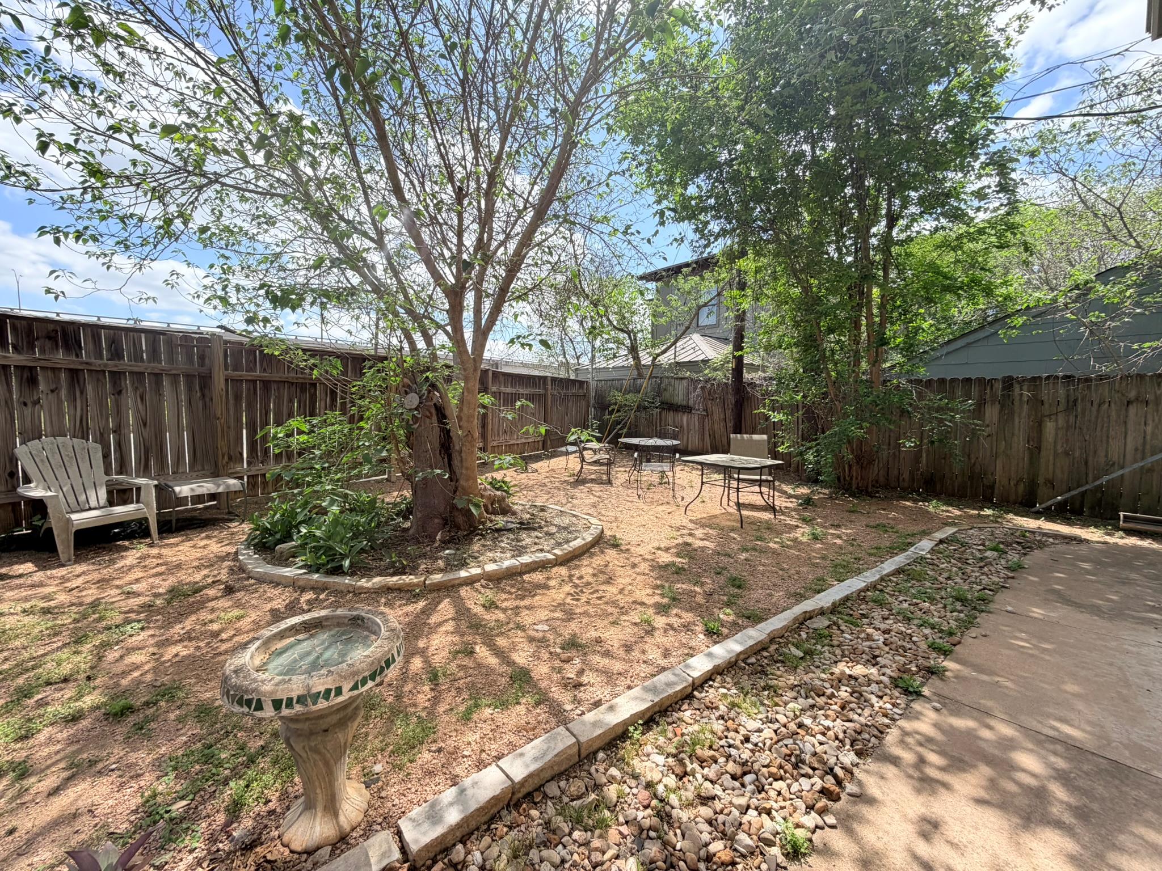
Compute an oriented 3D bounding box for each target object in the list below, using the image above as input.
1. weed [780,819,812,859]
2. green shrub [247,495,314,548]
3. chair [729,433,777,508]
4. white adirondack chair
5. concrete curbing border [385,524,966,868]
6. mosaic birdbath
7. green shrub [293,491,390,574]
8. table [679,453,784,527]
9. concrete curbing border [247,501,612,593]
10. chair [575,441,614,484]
[{"bbox_3d":[0.678,1.272,1.497,0.080,0.055,0.075,-2,4,-25],"label":"weed"},{"bbox_3d":[-2.646,0.760,4.251,0.550,0.360,0.450,-2,4,-32],"label":"green shrub"},{"bbox_3d":[2.413,0.486,6.631,0.600,0.940,0.690,1,4,20],"label":"chair"},{"bbox_3d":[-4.222,0.486,3.969,0.820,0.930,0.720,1,4,17],"label":"white adirondack chair"},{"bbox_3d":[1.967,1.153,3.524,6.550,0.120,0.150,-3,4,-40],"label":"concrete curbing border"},{"bbox_3d":[-0.836,0.953,1.527,0.505,0.590,0.505,0,3,0],"label":"mosaic birdbath"},{"bbox_3d":[-1.935,0.780,3.892,0.680,0.420,0.600,-2,4,-27],"label":"green shrub"},{"bbox_3d":[1.864,0.654,5.819,0.890,0.695,0.890,-3,5,-42],"label":"table"},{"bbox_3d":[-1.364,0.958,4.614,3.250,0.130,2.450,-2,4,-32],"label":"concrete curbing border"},{"bbox_3d":[0.257,0.367,8.186,0.670,0.800,0.600,-1,3,-3],"label":"chair"}]

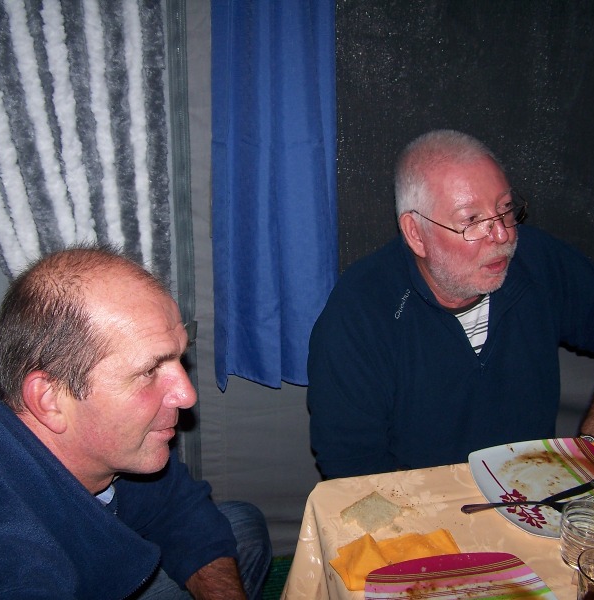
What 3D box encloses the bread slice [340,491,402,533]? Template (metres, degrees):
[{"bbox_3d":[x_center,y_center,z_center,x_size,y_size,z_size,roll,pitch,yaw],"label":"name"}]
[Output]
[{"bbox_3d":[0.101,0.288,1.179,0.062,0.013,0.092,22,28,39],"label":"bread slice"}]

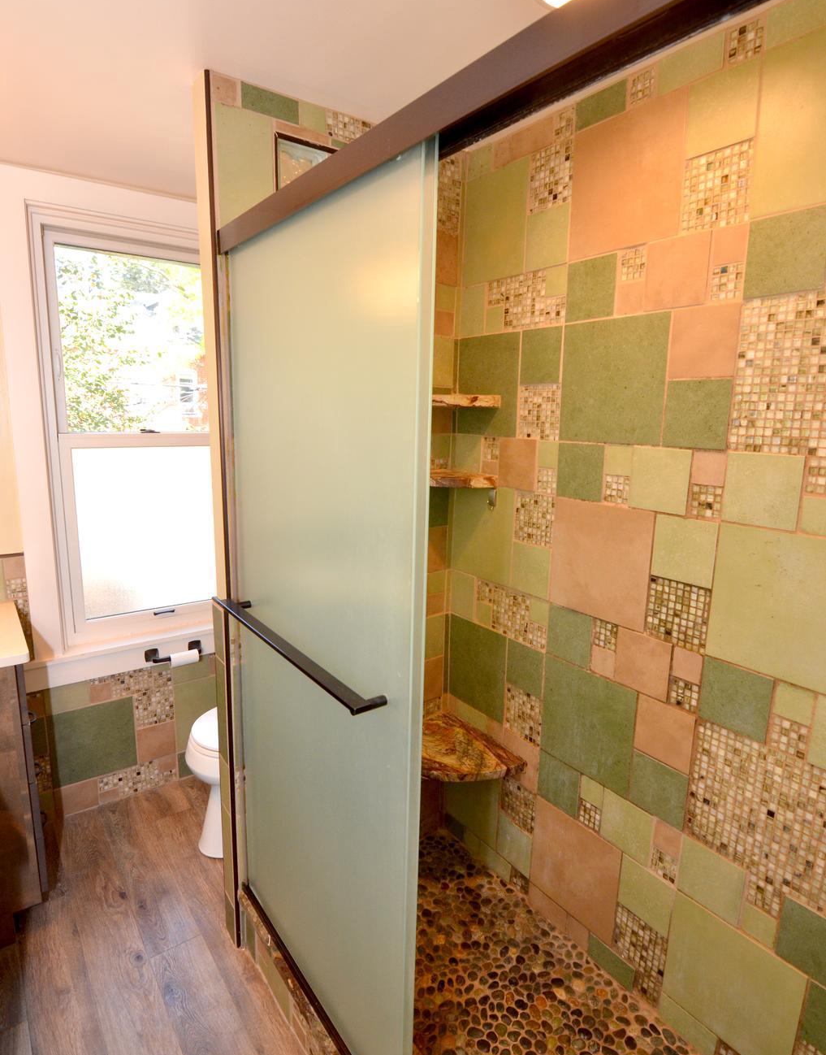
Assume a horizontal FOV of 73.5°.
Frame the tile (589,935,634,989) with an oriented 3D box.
[{"bbox_3d":[0.565,1.229,1.571,0.010,0.070,0.149,-6,13,-35],"label":"tile"}]

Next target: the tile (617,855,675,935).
[{"bbox_3d":[0.627,0.988,1.487,0.010,0.152,0.147,-7,13,-36],"label":"tile"}]

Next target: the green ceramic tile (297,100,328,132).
[{"bbox_3d":[-0.268,-1.086,1.473,0.073,0.060,0.010,-6,12,-35],"label":"green ceramic tile"}]

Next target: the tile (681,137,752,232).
[{"bbox_3d":[0.638,-0.706,1.158,0.010,0.150,0.145,-6,13,-35],"label":"tile"}]

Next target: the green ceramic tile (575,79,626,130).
[{"bbox_3d":[0.469,-1.034,1.371,0.012,0.080,0.149,-7,12,-36],"label":"green ceramic tile"}]

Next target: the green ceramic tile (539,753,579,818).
[{"bbox_3d":[0.443,0.774,1.672,0.010,0.149,0.152,-6,13,-35],"label":"green ceramic tile"}]

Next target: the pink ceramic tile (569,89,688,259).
[{"bbox_3d":[0.503,-0.820,1.317,0.010,0.298,0.298,-8,14,-38],"label":"pink ceramic tile"}]

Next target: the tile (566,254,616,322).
[{"bbox_3d":[0.458,-0.607,1.413,0.010,0.146,0.146,-8,14,-38],"label":"tile"}]

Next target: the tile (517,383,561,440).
[{"bbox_3d":[0.374,-0.331,1.618,0.012,0.152,0.149,-7,12,-36],"label":"tile"}]

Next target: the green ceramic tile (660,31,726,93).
[{"bbox_3d":[0.601,-0.994,1.192,0.012,0.076,0.149,-7,12,-36],"label":"green ceramic tile"}]

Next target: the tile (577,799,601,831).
[{"bbox_3d":[0.511,0.824,1.595,0.011,0.074,0.074,-6,12,-35],"label":"tile"}]

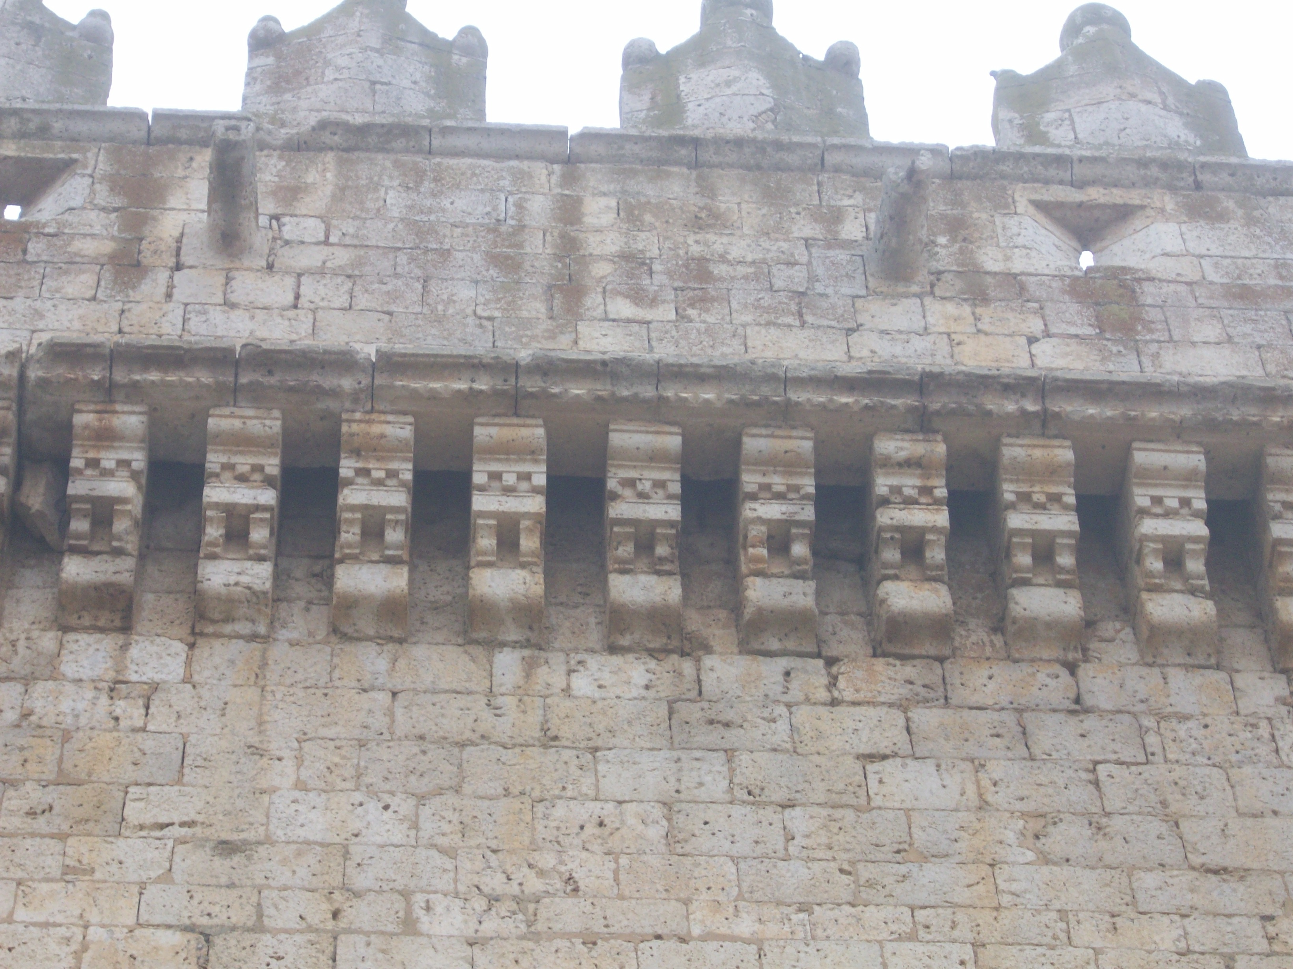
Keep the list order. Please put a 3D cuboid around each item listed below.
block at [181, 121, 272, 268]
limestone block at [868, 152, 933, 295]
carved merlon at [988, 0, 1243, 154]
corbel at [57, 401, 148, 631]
[{"bbox_3d":[-2.529,-1.728,22.960,0.485,0.349,0.854,2,-45,-5],"label":"block"},{"bbox_3d":[1.598,-1.583,23.362,0.369,0.349,0.805,2,-45,-5],"label":"limestone block"},{"bbox_3d":[3.039,-2.501,25.409,1.591,1.775,0.630,2,-45,-5],"label":"carved merlon"},{"bbox_3d":[-2.430,0.131,17.061,0.328,0.990,0.540,2,-53,-4],"label":"corbel"}]

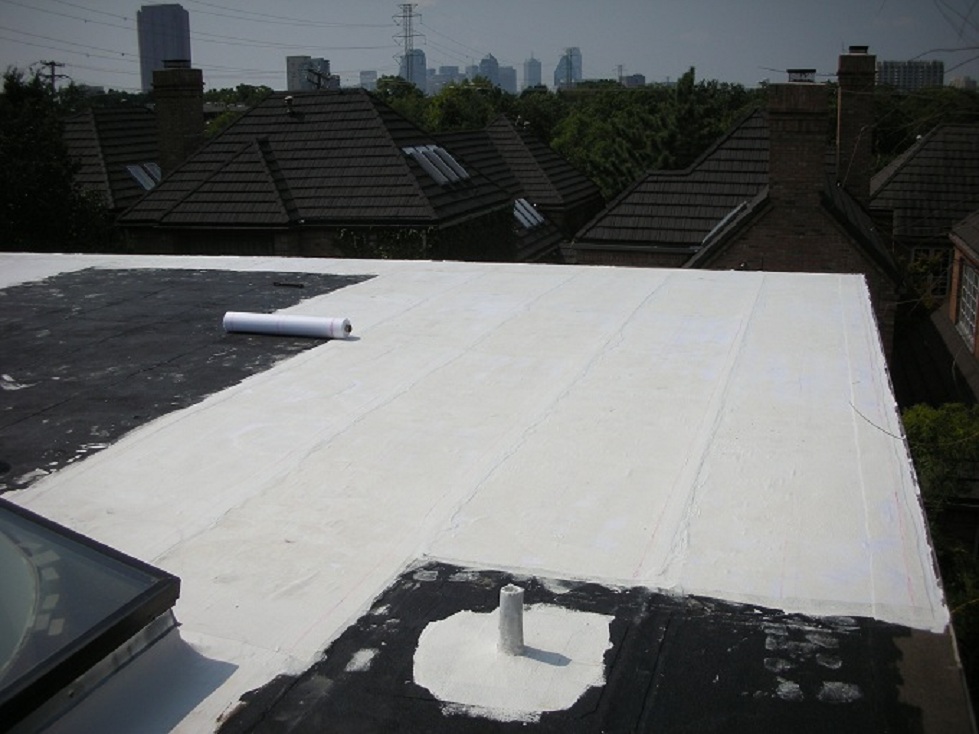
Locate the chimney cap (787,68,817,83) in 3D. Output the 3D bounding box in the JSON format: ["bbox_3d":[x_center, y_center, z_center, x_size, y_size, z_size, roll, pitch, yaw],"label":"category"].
[{"bbox_3d":[5.965,-5.555,18.900,0.510,0.222,0.459,5,16,18],"label":"chimney cap"}]

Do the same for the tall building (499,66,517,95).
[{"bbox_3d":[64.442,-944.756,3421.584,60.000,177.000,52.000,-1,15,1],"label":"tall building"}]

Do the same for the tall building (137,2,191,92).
[{"bbox_3d":[-439.173,-408.011,1365.149,66.000,171.000,58.000,-5,15,-16],"label":"tall building"}]

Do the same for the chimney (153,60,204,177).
[{"bbox_3d":[-9.095,-7.205,29.000,0.980,3.350,0.980,5,16,18],"label":"chimney"}]

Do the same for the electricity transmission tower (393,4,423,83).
[{"bbox_3d":[-19.730,-73.570,250.793,8.500,34.500,3.500,-2,15,-4],"label":"electricity transmission tower"}]

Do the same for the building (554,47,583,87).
[{"bbox_3d":[294.256,-1078.307,3700.000,86.438,216.275,69.150,5,16,19],"label":"building"}]

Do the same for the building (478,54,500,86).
[{"bbox_3d":[0.153,-1009.920,3500.000,59.128,185.094,53.216,5,16,19],"label":"building"}]

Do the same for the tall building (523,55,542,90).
[{"bbox_3d":[174.677,-1156.292,4000.000,59.013,215.623,53.111,5,16,19],"label":"tall building"}]

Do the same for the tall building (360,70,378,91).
[{"bbox_3d":[-412.911,-955.252,3400.000,42.066,116.651,33.652,5,16,19],"label":"tall building"}]

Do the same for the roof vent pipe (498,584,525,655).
[{"bbox_3d":[0.067,0.775,3.033,0.073,0.211,0.073,-1,15,1],"label":"roof vent pipe"}]

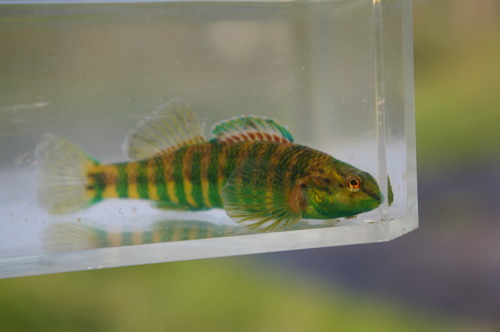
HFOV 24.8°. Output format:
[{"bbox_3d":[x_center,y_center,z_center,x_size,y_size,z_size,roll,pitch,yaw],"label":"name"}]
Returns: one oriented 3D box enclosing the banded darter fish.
[{"bbox_3d":[-0.008,-0.001,0.193,0.062,0.021,0.014,3,7,17],"label":"banded darter fish"}]

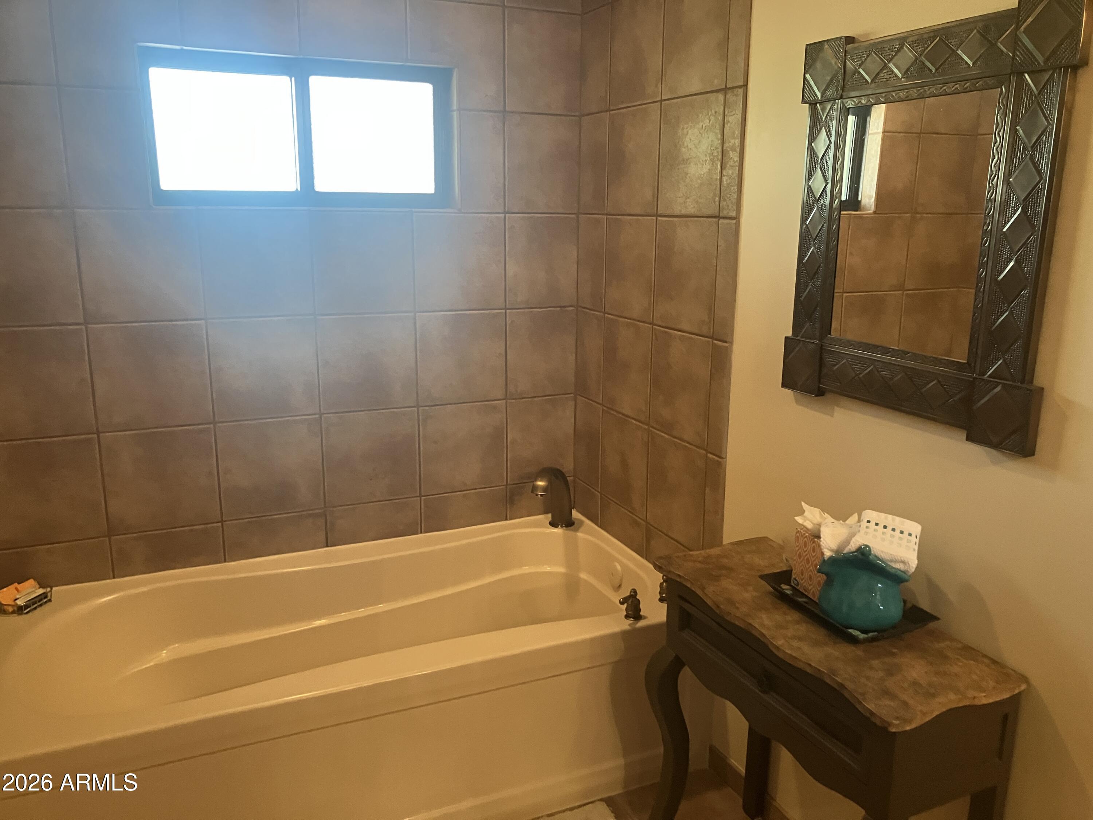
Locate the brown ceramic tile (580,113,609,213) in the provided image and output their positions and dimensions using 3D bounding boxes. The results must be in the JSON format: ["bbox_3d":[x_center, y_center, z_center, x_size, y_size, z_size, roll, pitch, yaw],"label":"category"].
[{"bbox_3d":[0.156,-0.792,2.855,0.010,0.304,0.191,-5,14,-23],"label":"brown ceramic tile"}]

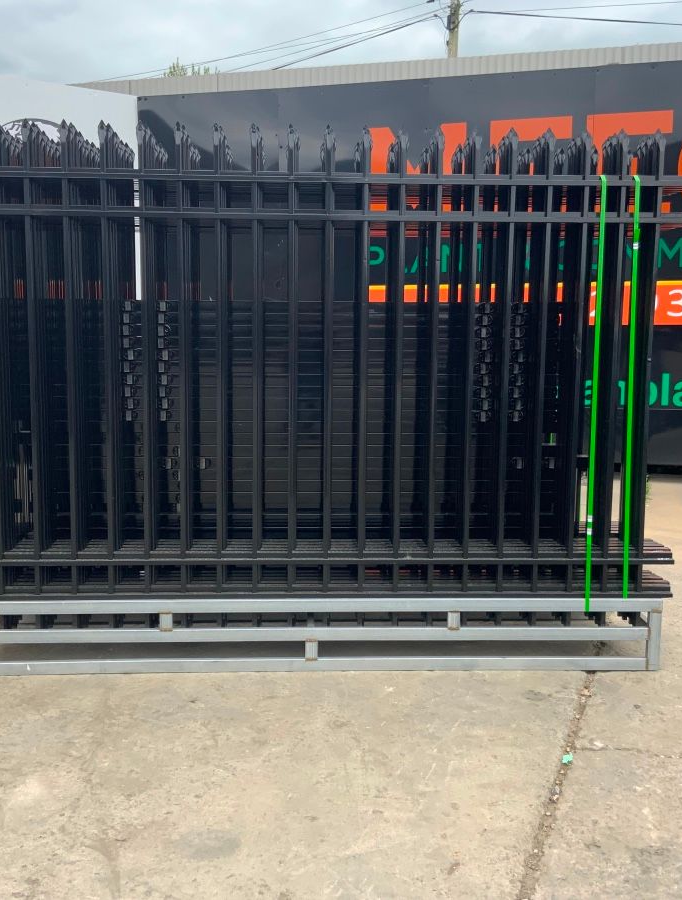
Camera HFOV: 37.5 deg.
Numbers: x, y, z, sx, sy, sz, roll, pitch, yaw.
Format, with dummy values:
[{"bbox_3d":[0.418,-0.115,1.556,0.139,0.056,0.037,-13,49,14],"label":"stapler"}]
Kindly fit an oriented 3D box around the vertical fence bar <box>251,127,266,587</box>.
[{"bbox_3d":[-0.353,-0.261,4.074,0.027,2.054,0.027,0,7,-2],"label":"vertical fence bar"}]

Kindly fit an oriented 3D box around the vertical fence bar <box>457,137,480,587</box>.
[{"bbox_3d":[0.527,-0.258,4.112,0.027,2.054,0.027,0,7,-2],"label":"vertical fence bar"}]

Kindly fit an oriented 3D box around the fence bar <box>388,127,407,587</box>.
[{"bbox_3d":[0.234,-0.259,4.099,0.027,2.054,0.027,0,7,-2],"label":"fence bar"}]

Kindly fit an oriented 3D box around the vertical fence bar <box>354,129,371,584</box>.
[{"bbox_3d":[0.087,-0.260,4.093,0.027,2.054,0.027,0,7,-2],"label":"vertical fence bar"}]

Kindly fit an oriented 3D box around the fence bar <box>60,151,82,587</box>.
[{"bbox_3d":[-1.086,-0.263,4.042,0.027,2.054,0.027,0,7,-2],"label":"fence bar"}]

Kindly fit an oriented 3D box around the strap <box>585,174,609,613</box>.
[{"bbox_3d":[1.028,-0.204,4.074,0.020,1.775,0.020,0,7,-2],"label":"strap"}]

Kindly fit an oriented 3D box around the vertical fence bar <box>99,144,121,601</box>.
[{"bbox_3d":[-0.939,-0.263,4.048,0.027,2.054,0.027,0,7,-2],"label":"vertical fence bar"}]

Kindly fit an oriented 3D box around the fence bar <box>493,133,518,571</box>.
[{"bbox_3d":[0.674,-0.258,4.118,0.027,2.054,0.027,0,7,-2],"label":"fence bar"}]

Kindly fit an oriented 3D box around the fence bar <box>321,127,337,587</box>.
[{"bbox_3d":[-0.059,-0.260,4.086,0.027,2.054,0.027,0,7,-2],"label":"fence bar"}]

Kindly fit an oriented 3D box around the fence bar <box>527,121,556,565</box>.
[{"bbox_3d":[0.820,-0.258,4.125,0.027,2.054,0.027,0,7,-2],"label":"fence bar"}]

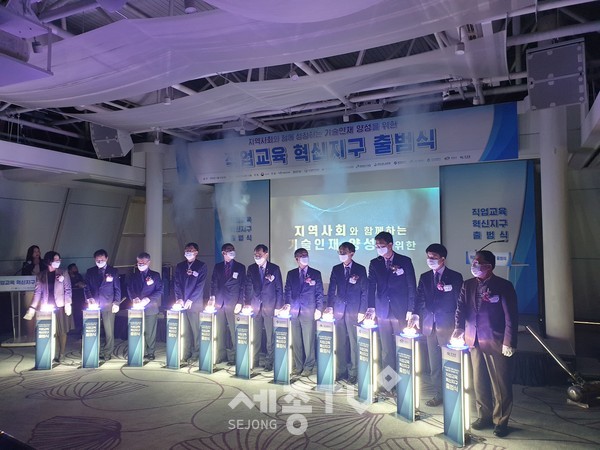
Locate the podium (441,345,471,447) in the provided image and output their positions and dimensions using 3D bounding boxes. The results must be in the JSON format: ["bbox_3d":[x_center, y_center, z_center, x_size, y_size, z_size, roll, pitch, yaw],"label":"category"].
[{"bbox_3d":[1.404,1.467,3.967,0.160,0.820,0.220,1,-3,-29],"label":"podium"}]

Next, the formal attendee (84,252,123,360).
[{"bbox_3d":[-2.967,1.194,6.841,0.540,1.660,0.450,0,-2,-12],"label":"formal attendee"}]

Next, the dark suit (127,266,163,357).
[{"bbox_3d":[-2.352,1.320,6.856,0.530,1.280,0.440,0,-2,-5],"label":"dark suit"}]

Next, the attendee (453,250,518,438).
[{"bbox_3d":[1.698,1.058,4.144,0.440,1.650,0.560,2,-3,-44],"label":"attendee"}]

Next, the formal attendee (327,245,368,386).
[{"bbox_3d":[0.577,1.067,5.532,0.500,1.702,0.380,-1,-2,23],"label":"formal attendee"}]

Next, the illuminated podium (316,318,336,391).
[{"bbox_3d":[0.336,1.497,5.282,0.215,0.825,0.140,-2,-3,33],"label":"illuminated podium"}]

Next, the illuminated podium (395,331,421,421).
[{"bbox_3d":[1.079,1.459,4.412,0.140,0.825,0.215,2,-3,-40],"label":"illuminated podium"}]

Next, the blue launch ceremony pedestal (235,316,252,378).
[{"bbox_3d":[-0.695,1.557,5.876,0.230,0.840,0.200,-2,-3,25],"label":"blue launch ceremony pedestal"}]

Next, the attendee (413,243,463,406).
[{"bbox_3d":[1.485,1.058,4.876,0.490,1.713,0.370,-2,-3,37],"label":"attendee"}]

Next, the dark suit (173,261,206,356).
[{"bbox_3d":[-1.683,1.262,6.900,0.500,1.479,0.360,-1,-3,5],"label":"dark suit"}]

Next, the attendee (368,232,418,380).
[{"bbox_3d":[1.046,0.982,5.085,0.540,1.830,0.400,-2,-3,28],"label":"attendee"}]

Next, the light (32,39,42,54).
[{"bbox_3d":[-3.087,-2.099,5.300,0.120,0.180,0.120,-1,-3,23],"label":"light"}]

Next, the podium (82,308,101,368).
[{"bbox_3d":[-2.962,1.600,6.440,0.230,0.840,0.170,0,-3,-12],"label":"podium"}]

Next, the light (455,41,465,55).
[{"bbox_3d":[1.754,-1.934,4.945,0.100,0.120,0.100,0,-3,0],"label":"light"}]

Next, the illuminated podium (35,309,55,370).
[{"bbox_3d":[-3.567,1.617,6.348,0.220,0.800,0.130,0,-3,0],"label":"illuminated podium"}]

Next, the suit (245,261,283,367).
[{"bbox_3d":[-0.497,1.218,6.230,0.530,1.410,0.420,-1,-2,7],"label":"suit"}]

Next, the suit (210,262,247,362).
[{"bbox_3d":[-1.028,1.234,6.535,0.520,1.410,0.420,-1,-2,5],"label":"suit"}]

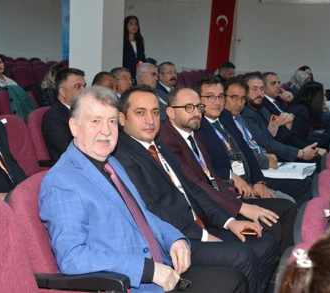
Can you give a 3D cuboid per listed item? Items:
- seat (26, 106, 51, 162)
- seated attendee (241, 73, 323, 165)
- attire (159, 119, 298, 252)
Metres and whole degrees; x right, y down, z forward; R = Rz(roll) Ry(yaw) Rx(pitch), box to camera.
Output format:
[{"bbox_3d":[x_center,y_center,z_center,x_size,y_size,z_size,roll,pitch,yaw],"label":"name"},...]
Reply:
[{"bbox_3d":[-0.596,0.235,4.195,0.600,0.960,0.550,6,10,19],"label":"seat"},{"bbox_3d":[0.848,0.088,4.667,0.840,1.260,0.560,6,10,19],"label":"seated attendee"},{"bbox_3d":[0.243,0.396,3.226,0.790,0.950,0.560,6,10,23],"label":"attire"}]

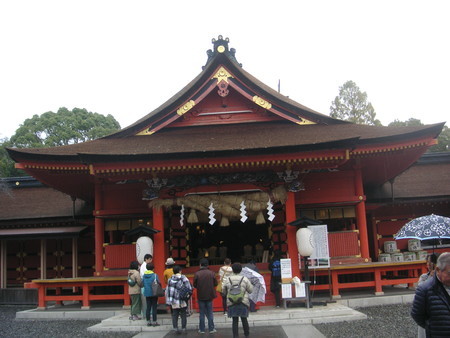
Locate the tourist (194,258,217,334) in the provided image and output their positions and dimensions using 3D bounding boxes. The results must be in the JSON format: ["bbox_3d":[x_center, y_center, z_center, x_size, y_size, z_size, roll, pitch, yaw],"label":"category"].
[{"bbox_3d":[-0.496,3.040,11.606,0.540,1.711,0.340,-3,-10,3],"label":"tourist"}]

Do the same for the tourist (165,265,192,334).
[{"bbox_3d":[-1.126,3.190,11.876,0.580,1.574,0.420,-3,-10,3],"label":"tourist"}]

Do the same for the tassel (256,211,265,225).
[{"bbox_3d":[1.180,1.613,15.910,0.270,0.410,0.270,-3,-12,2],"label":"tassel"}]

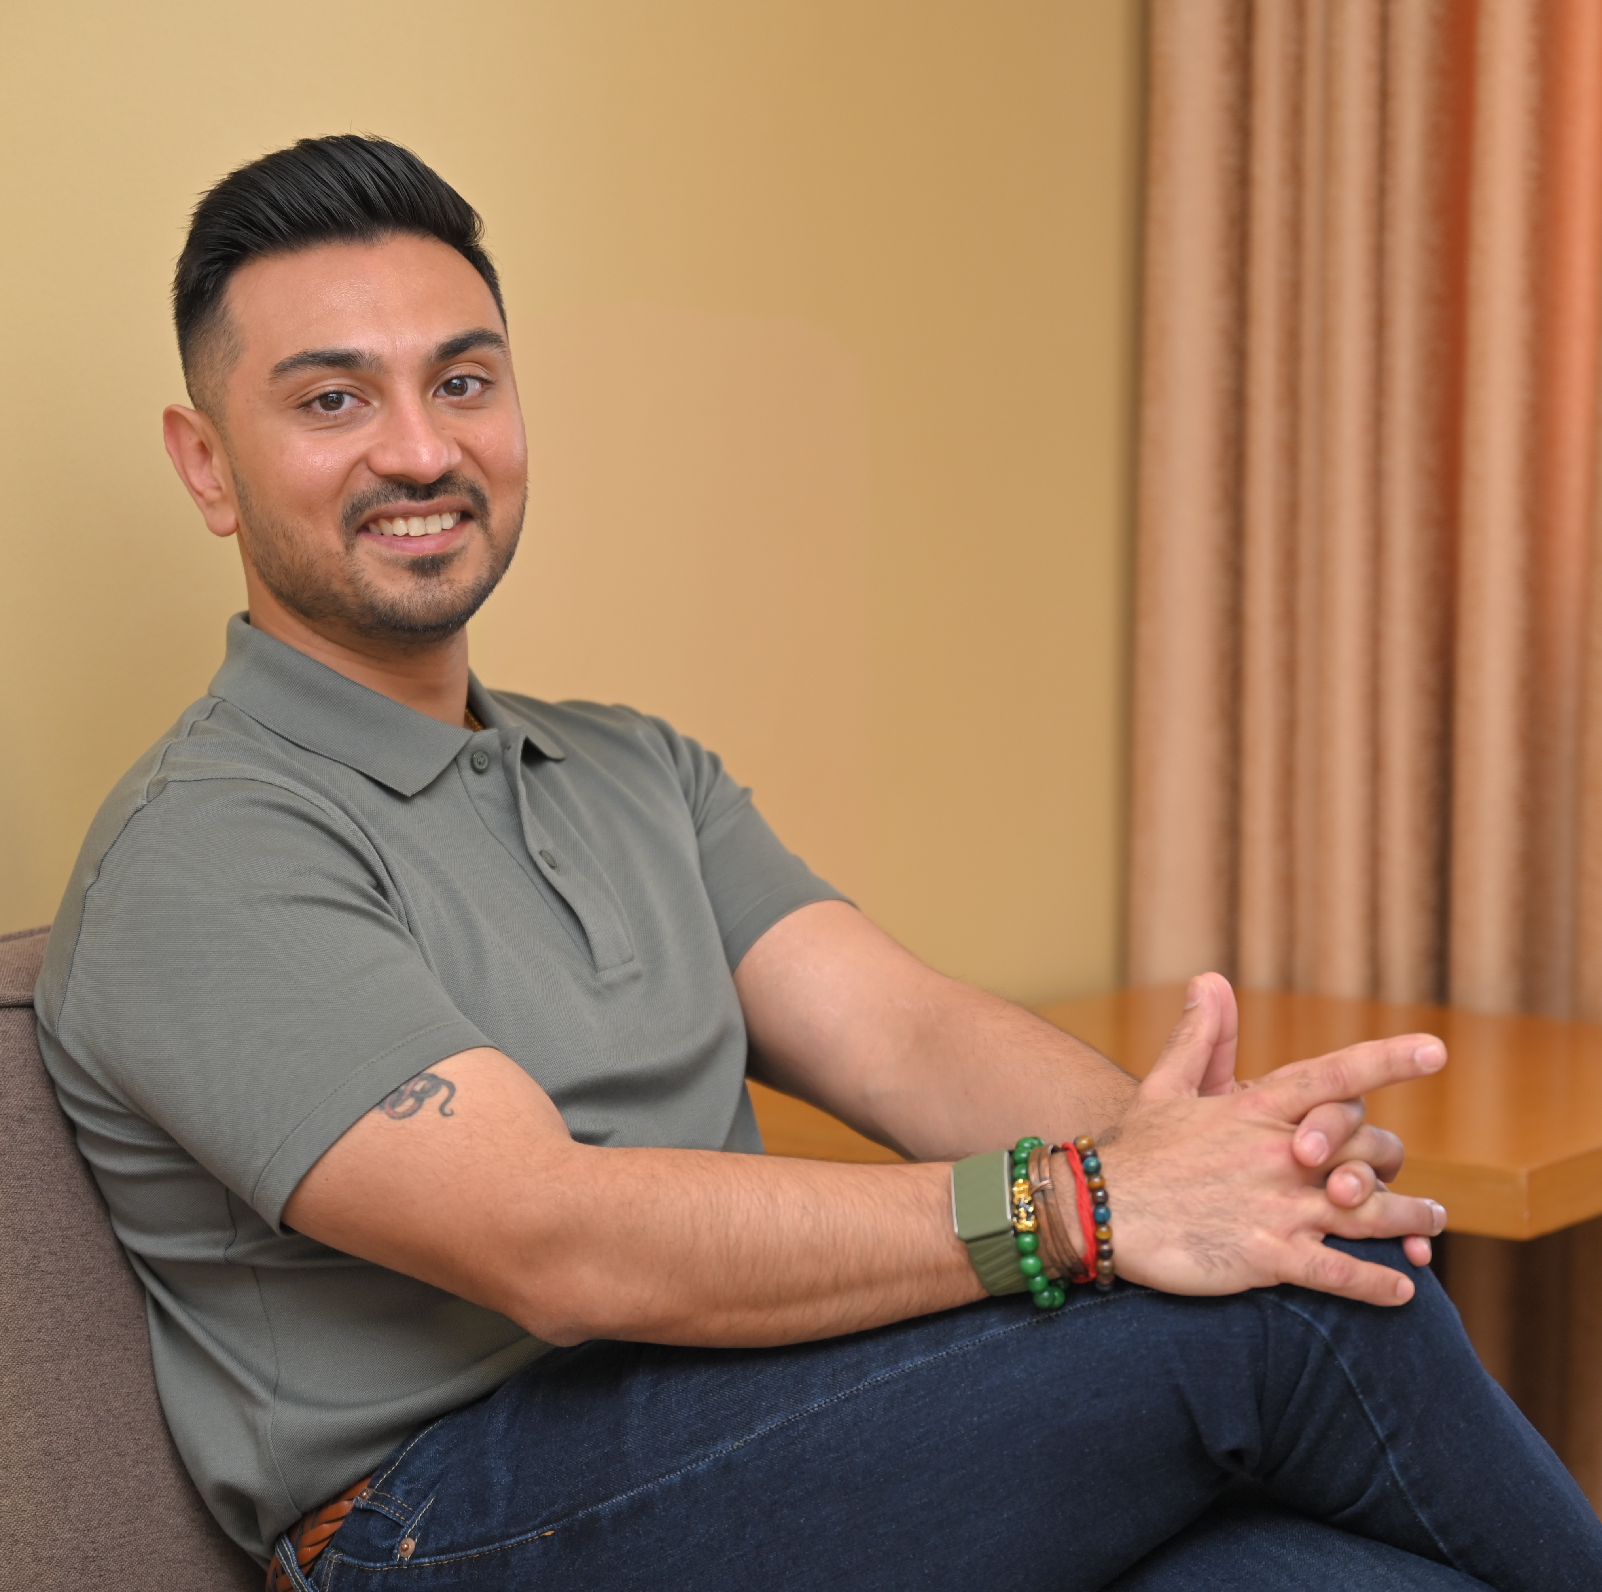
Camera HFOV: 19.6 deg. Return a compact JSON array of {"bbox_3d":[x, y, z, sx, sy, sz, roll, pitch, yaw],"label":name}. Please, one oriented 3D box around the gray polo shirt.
[{"bbox_3d":[-0.158,0.140,2.250,0.300,0.475,0.480,-5,1,36],"label":"gray polo shirt"}]

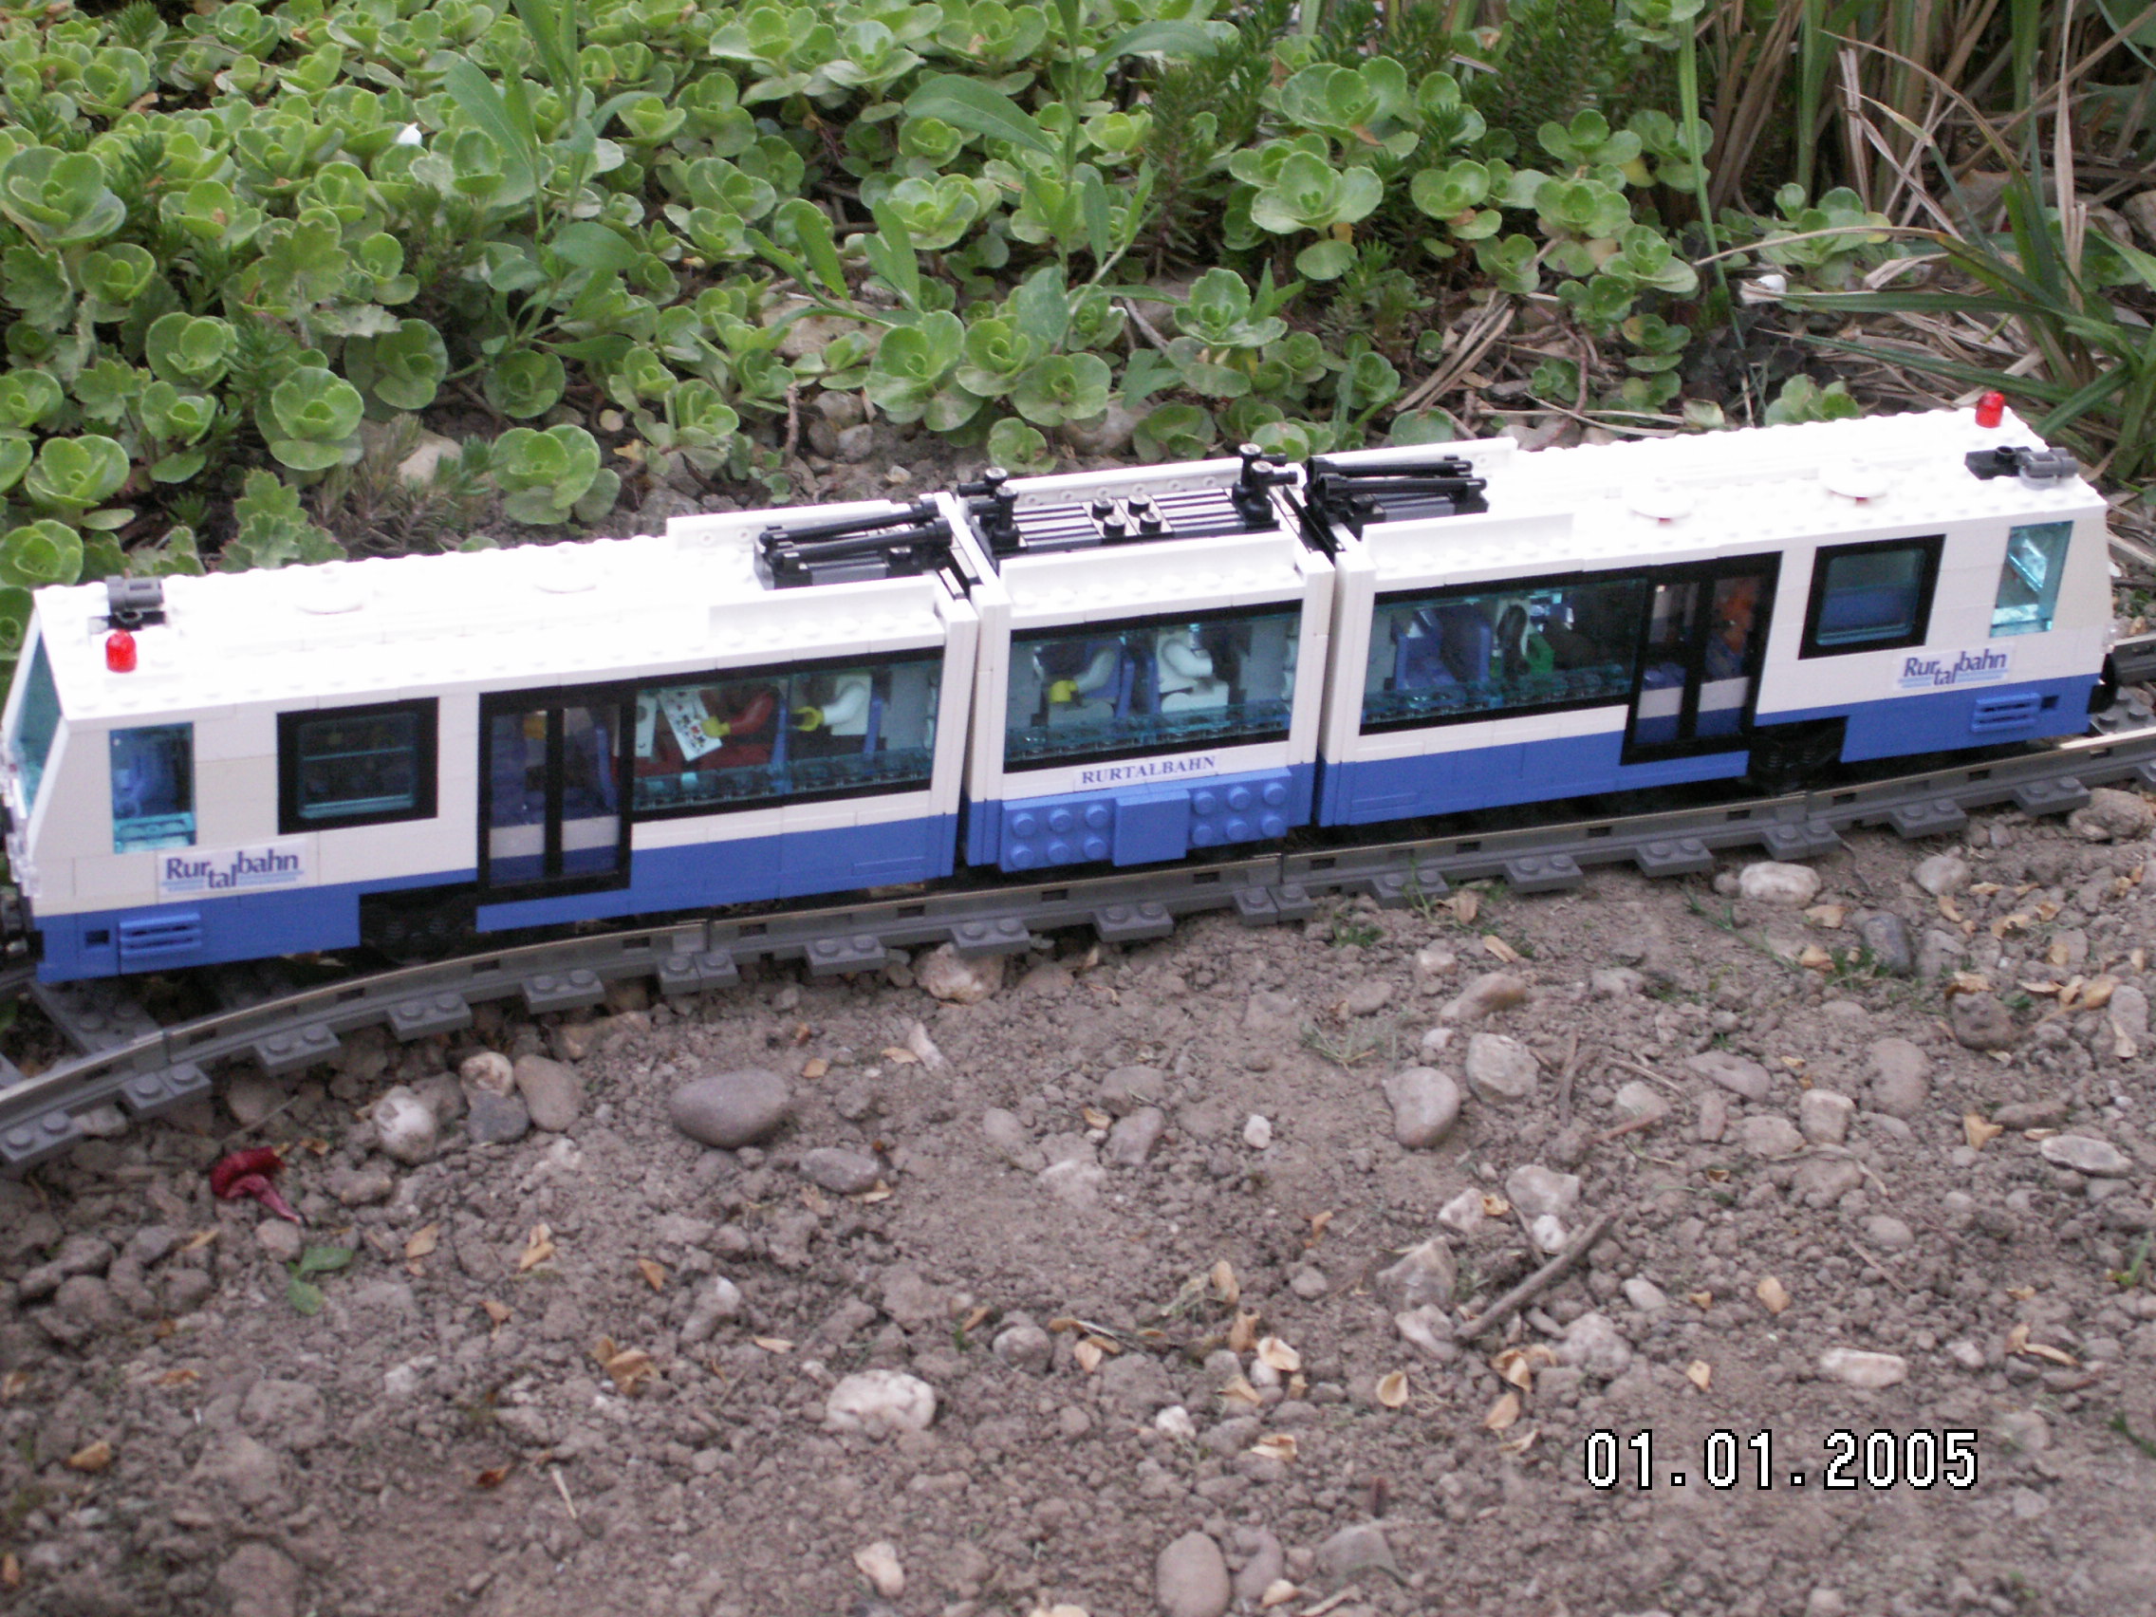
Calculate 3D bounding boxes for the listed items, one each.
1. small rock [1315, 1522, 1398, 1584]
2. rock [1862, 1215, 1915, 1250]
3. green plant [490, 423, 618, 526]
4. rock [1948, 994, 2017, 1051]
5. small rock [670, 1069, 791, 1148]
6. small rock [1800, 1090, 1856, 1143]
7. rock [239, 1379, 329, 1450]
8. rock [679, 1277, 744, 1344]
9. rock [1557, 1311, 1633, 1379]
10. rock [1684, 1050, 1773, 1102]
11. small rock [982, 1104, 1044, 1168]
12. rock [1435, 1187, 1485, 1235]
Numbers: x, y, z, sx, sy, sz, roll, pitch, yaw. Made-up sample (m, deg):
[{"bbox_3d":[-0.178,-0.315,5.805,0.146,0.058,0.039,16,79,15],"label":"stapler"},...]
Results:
[{"bbox_3d":[0.049,0.131,0.678,0.015,0.009,0.011,3,33,-2],"label":"small rock"},{"bbox_3d":[0.164,0.086,0.782,0.011,0.006,0.009,10,33,8],"label":"rock"},{"bbox_3d":[-0.132,-0.084,0.974,0.033,0.021,0.032,3,33,-2],"label":"green plant"},{"bbox_3d":[0.194,0.046,0.828,0.015,0.011,0.015,13,34,14],"label":"rock"},{"bbox_3d":[-0.070,0.060,0.772,0.024,0.013,0.019,7,33,5],"label":"small rock"},{"bbox_3d":[0.156,0.064,0.803,0.011,0.009,0.009,3,33,-2],"label":"small rock"},{"bbox_3d":[-0.144,0.110,0.698,0.016,0.011,0.014,3,33,-2],"label":"rock"},{"bbox_3d":[-0.069,0.094,0.726,0.009,0.009,0.017,21,36,24],"label":"rock"},{"bbox_3d":[0.098,0.101,0.728,0.014,0.011,0.015,3,33,-2],"label":"rock"},{"bbox_3d":[0.137,0.056,0.813,0.019,0.009,0.012,18,35,21],"label":"rock"},{"bbox_3d":[-0.013,0.067,0.780,0.011,0.009,0.017,-15,37,-27],"label":"small rock"},{"bbox_3d":[0.077,0.081,0.777,0.010,0.009,0.011,-7,34,-17],"label":"rock"}]

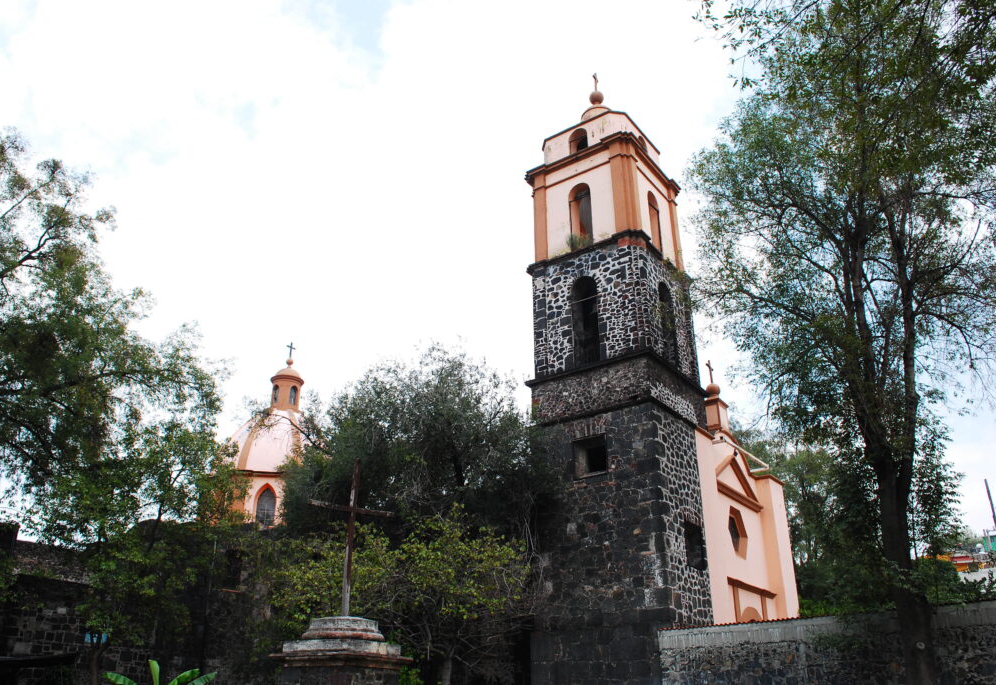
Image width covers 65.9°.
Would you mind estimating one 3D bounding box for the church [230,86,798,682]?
[{"bbox_3d":[-5.113,5.322,40.883,35.230,27.340,13.130,-16,-30,33],"label":"church"}]

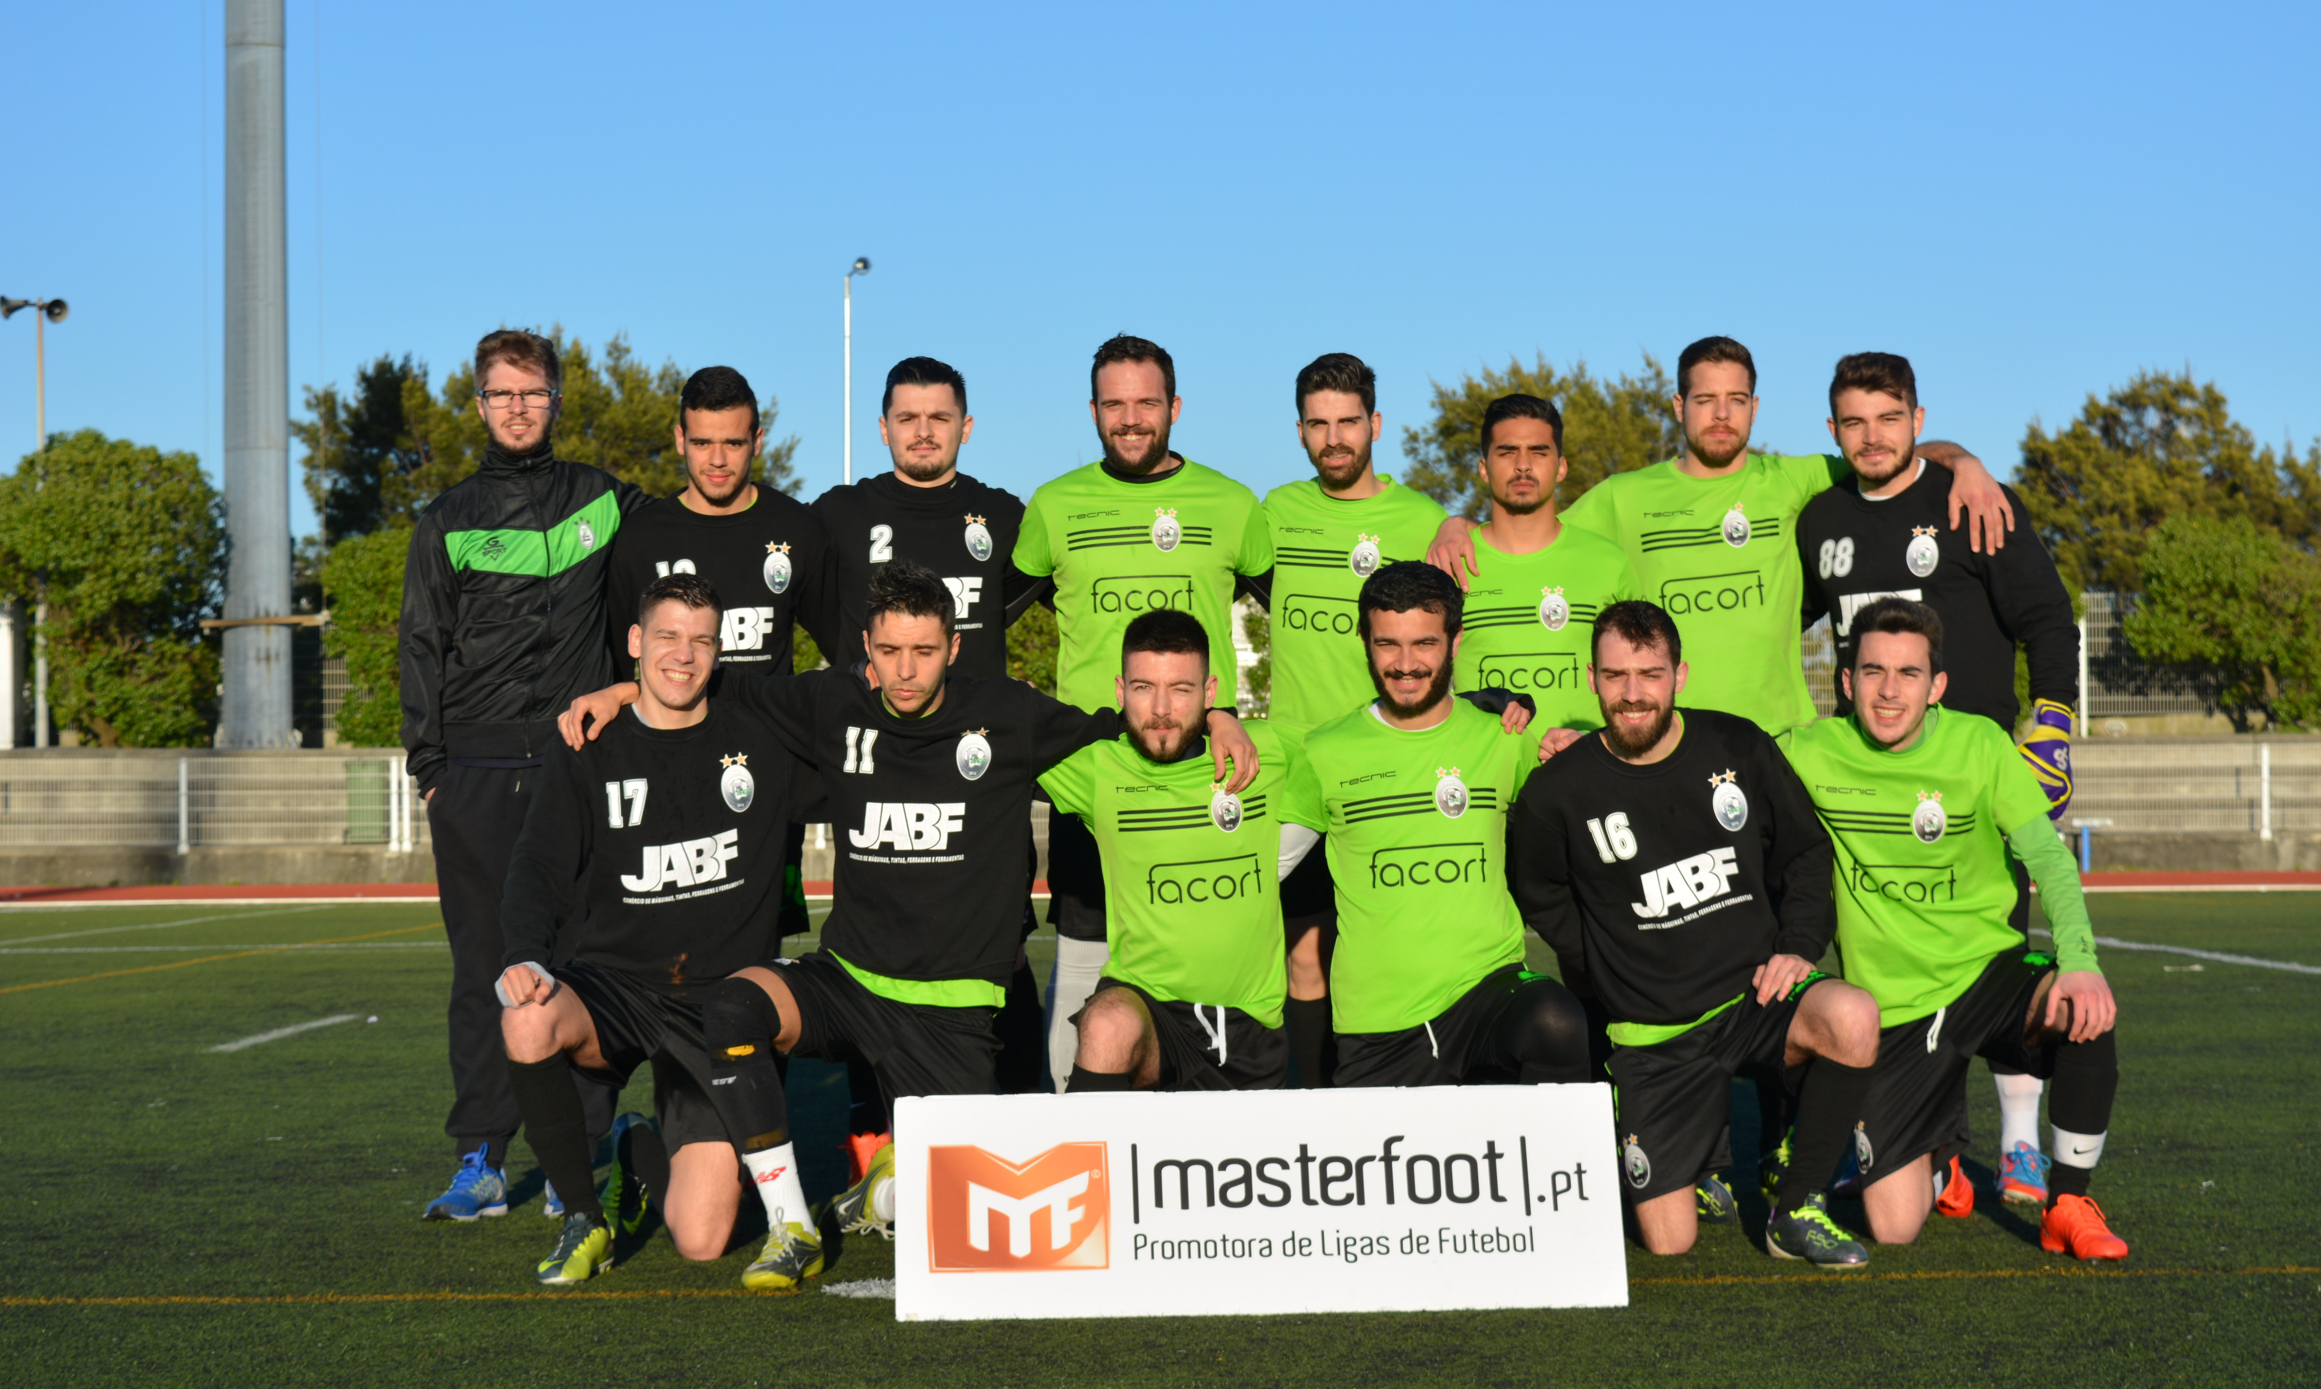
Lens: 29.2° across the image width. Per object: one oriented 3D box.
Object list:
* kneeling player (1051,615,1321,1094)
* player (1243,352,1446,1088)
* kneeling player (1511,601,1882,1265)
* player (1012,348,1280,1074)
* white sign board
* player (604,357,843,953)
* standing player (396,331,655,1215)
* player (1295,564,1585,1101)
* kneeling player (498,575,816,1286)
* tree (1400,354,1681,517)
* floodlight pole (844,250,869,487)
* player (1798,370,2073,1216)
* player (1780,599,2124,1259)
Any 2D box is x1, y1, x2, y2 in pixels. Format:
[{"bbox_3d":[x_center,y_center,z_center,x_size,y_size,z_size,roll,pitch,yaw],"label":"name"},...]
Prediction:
[{"bbox_3d":[0.035,0.438,8.170,0.560,1.179,0.820,0,-2,-3],"label":"kneeling player"},{"bbox_3d":[0.394,0.174,9.150,0.500,1.751,0.360,-1,-2,3],"label":"player"},{"bbox_3d":[0.996,0.418,8.270,0.660,1.220,0.830,0,-2,-12],"label":"kneeling player"},{"bbox_3d":[-0.035,0.160,9.150,0.540,1.789,0.360,0,-2,-1],"label":"player"},{"bbox_3d":[0.162,0.839,7.370,1.200,0.390,0.030,-1,-26,-2],"label":"white sign board"},{"bbox_3d":[-0.907,0.188,9.250,0.550,1.760,0.350,0,-1,-3],"label":"player"},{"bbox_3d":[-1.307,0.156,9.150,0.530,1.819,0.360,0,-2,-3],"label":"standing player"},{"bbox_3d":[0.511,0.394,8.170,0.580,1.258,0.820,-1,-2,0],"label":"player"},{"bbox_3d":[-0.928,0.412,8.200,0.600,1.250,0.850,-1,-2,1],"label":"kneeling player"},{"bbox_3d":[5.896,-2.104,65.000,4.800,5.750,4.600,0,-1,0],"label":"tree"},{"bbox_3d":[-4.931,-3.016,72.000,0.400,8.100,0.330,-1,-2,30],"label":"floodlight pole"},{"bbox_3d":[1.616,0.169,9.250,0.600,1.760,0.360,-1,-2,14],"label":"player"},{"bbox_3d":[1.488,0.418,8.400,0.650,1.220,0.850,-1,-1,5],"label":"player"}]

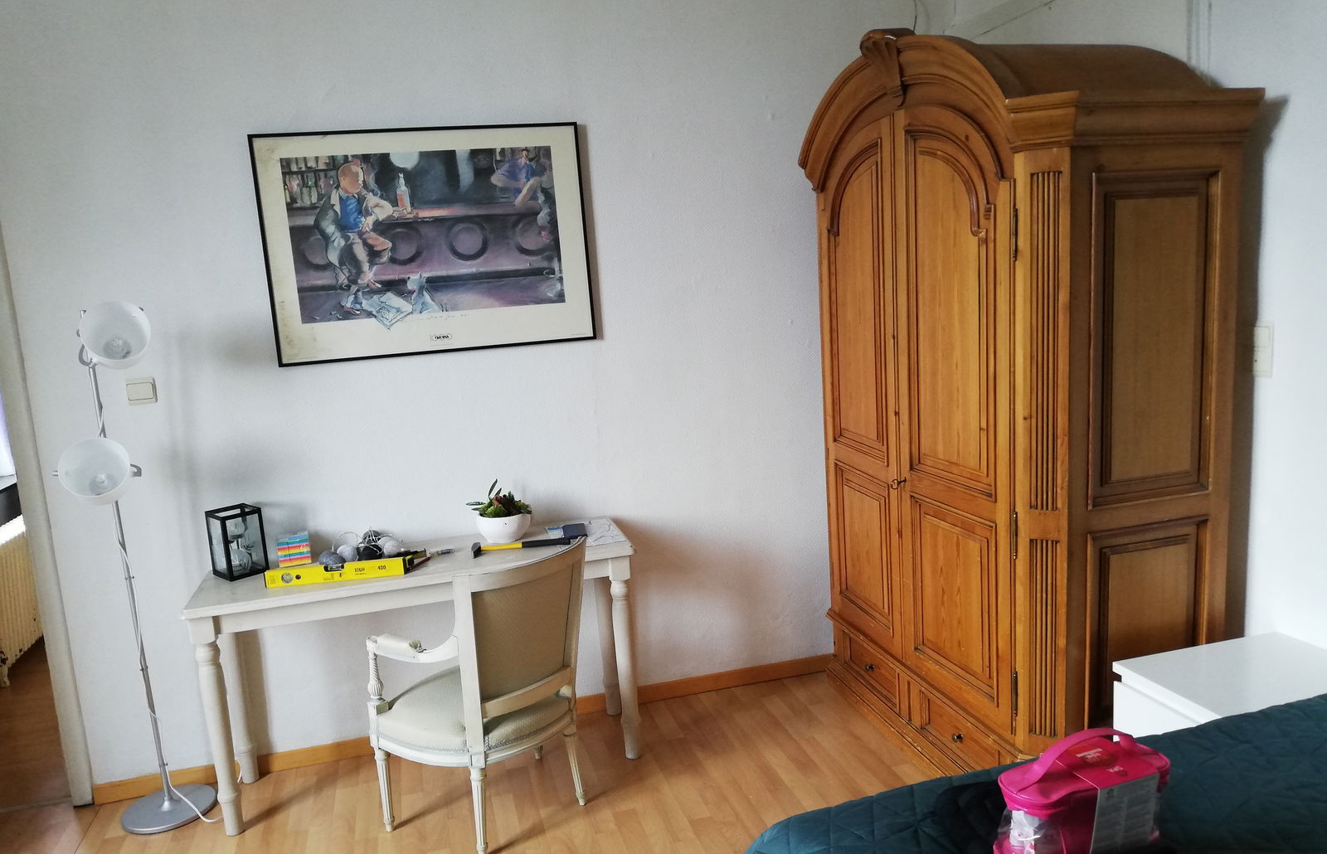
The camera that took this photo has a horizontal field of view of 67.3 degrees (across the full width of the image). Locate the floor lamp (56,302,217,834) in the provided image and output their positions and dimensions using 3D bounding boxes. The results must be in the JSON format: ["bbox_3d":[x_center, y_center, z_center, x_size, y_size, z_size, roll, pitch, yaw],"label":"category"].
[{"bbox_3d":[-1.551,0.424,2.917,0.305,1.560,0.310,-7,10,-21],"label":"floor lamp"}]

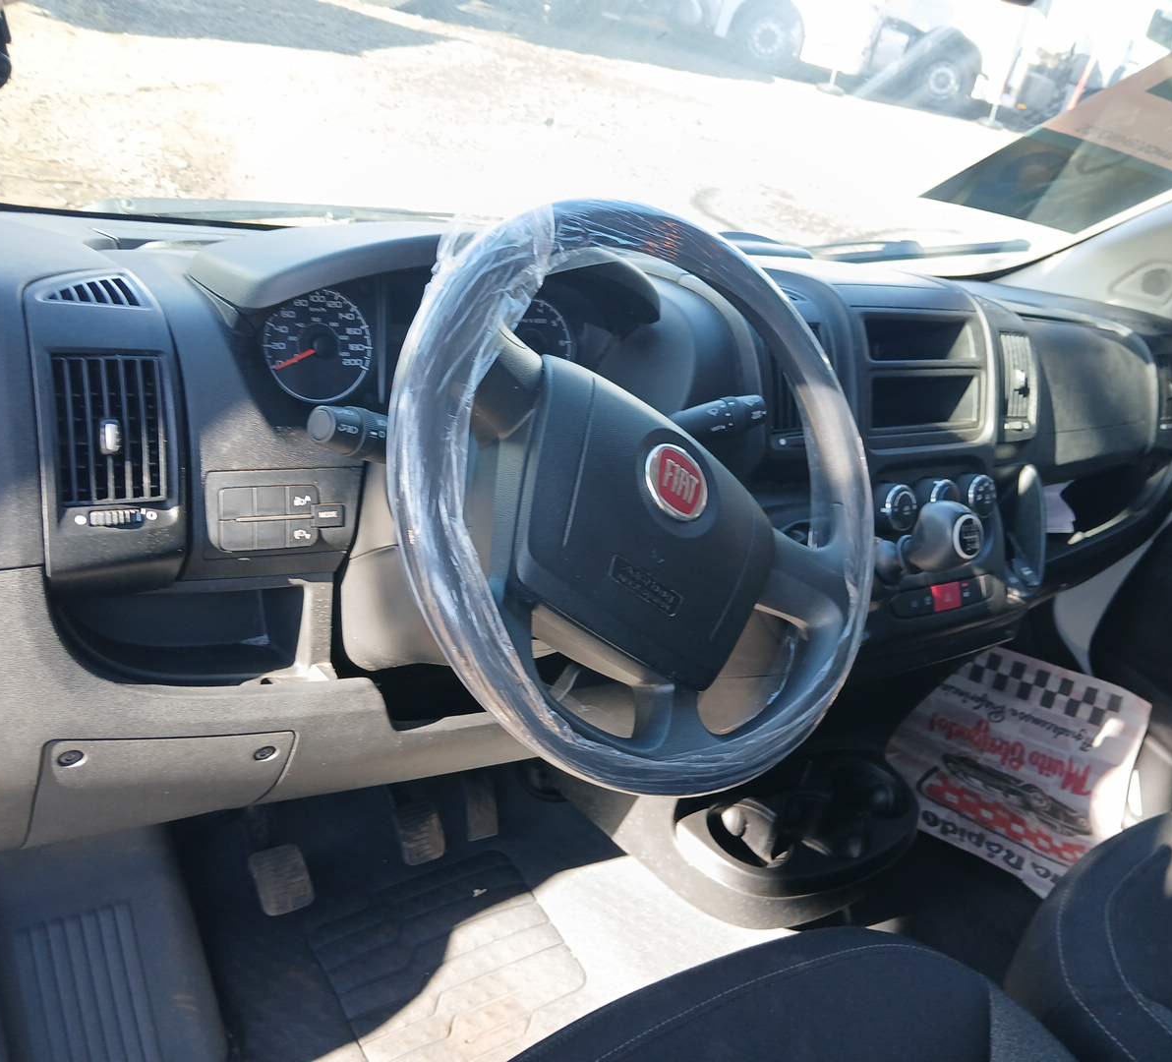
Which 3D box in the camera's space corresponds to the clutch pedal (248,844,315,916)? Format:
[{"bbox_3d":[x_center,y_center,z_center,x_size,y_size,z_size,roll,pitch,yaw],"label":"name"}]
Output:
[{"bbox_3d":[-0.299,0.343,1.037,0.050,0.025,0.060,-8,69,-38],"label":"clutch pedal"}]

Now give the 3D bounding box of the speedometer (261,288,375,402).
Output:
[{"bbox_3d":[-0.217,-0.148,0.848,0.094,0.092,0.025,-8,15,-38],"label":"speedometer"}]

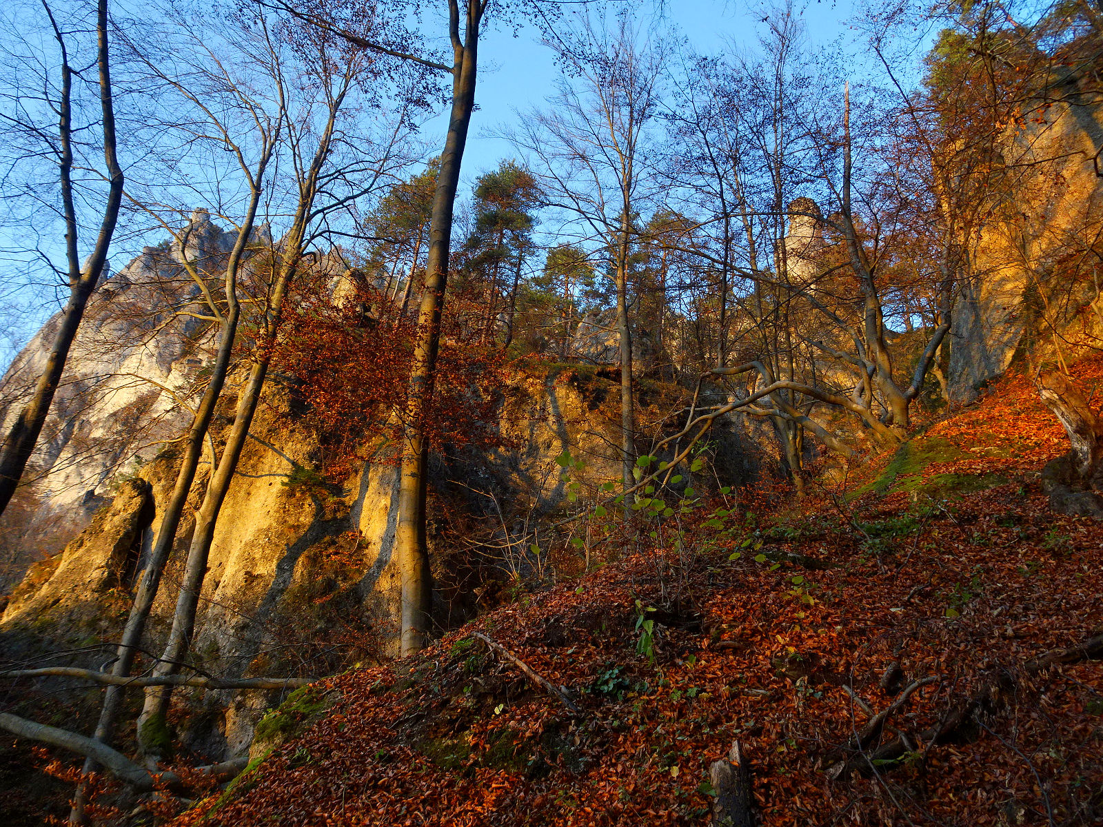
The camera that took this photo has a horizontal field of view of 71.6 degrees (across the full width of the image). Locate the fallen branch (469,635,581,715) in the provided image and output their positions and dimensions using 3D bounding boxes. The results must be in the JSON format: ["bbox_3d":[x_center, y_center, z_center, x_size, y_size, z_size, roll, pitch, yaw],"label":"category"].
[{"bbox_3d":[-0.246,2.160,6.425,1.231,0.110,0.120,24,6,38],"label":"fallen branch"}]

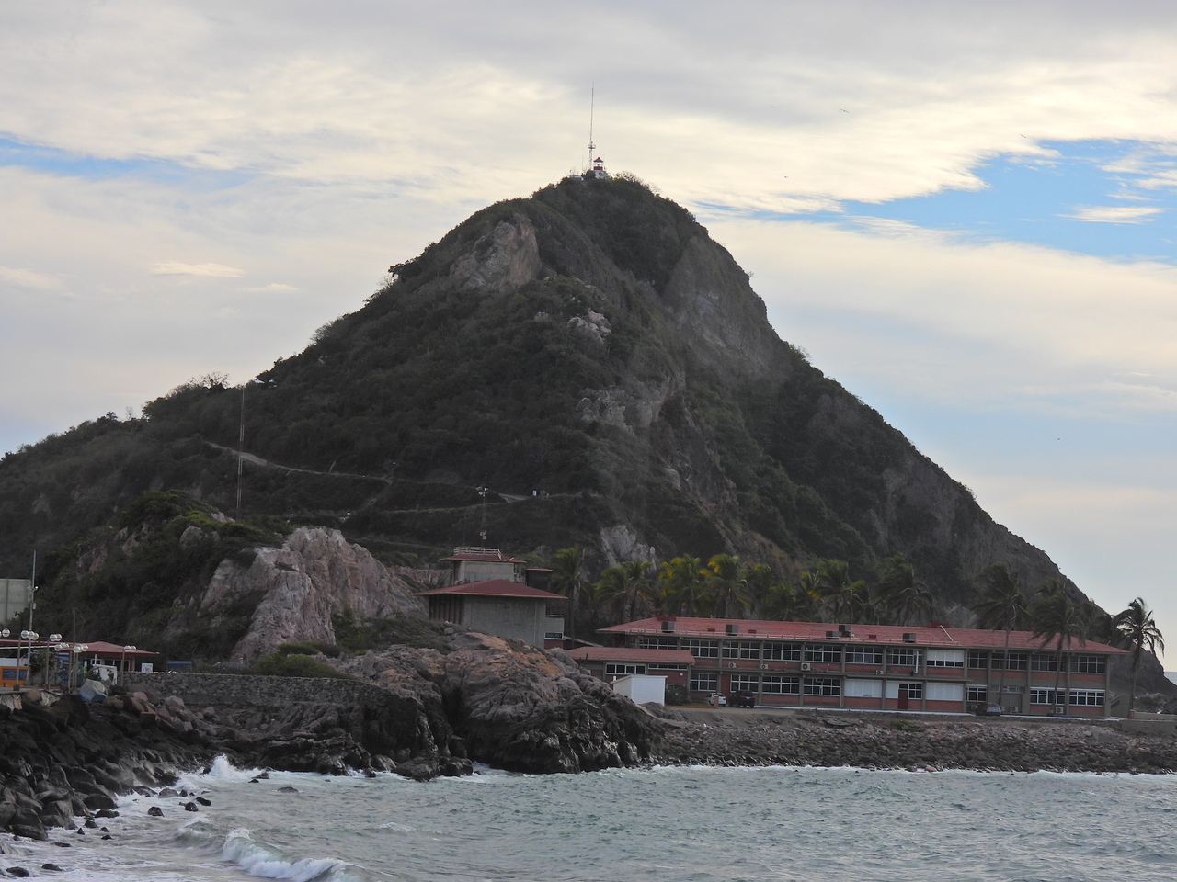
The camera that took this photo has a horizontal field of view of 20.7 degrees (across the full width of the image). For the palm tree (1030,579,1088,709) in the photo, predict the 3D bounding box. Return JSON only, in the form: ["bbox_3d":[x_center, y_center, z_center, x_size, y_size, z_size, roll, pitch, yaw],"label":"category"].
[{"bbox_3d":[52.023,22.675,357.994,6.400,14.635,6.400,2,-4,0],"label":"palm tree"}]

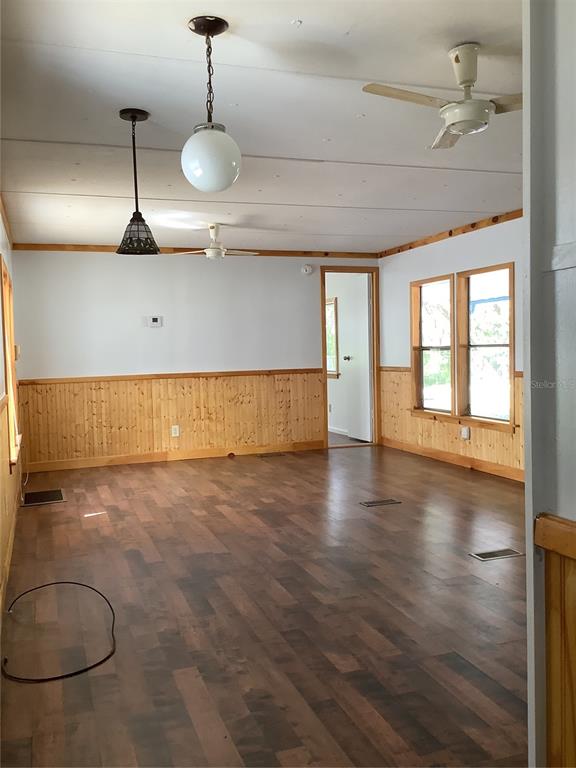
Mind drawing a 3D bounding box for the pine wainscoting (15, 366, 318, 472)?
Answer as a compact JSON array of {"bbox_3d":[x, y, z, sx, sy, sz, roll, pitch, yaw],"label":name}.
[{"bbox_3d":[-1.126,0.363,7.498,3.280,0.950,0.035,-3,3,-19],"label":"pine wainscoting"}]

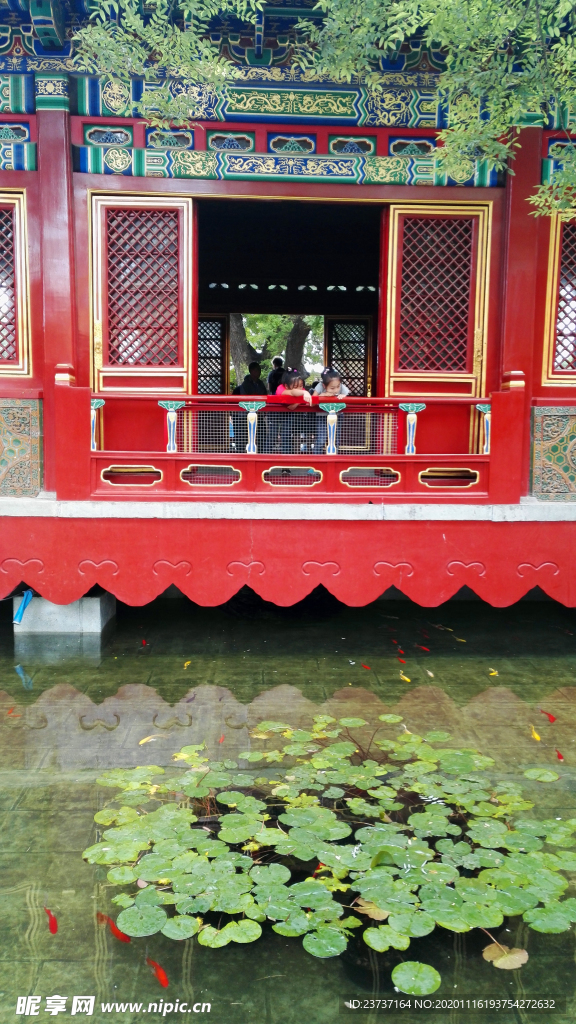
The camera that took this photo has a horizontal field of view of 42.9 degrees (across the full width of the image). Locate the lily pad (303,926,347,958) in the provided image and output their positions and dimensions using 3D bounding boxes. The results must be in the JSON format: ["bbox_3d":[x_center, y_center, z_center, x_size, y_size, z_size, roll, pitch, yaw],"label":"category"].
[{"bbox_3d":[0.131,1.537,2.621,0.157,0.015,0.163,1,6,-3],"label":"lily pad"}]

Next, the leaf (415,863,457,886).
[{"bbox_3d":[0.615,1.473,2.986,0.167,0.020,0.166,1,5,0],"label":"leaf"}]

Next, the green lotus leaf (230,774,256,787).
[{"bbox_3d":[-0.222,1.335,3.658,0.120,0.020,0.133,0,6,-3],"label":"green lotus leaf"}]

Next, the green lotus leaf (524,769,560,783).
[{"bbox_3d":[1.326,1.378,3.835,0.188,0.025,0.171,1,7,-2],"label":"green lotus leaf"}]

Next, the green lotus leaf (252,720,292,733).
[{"bbox_3d":[-0.087,1.292,4.417,0.229,0.025,0.205,1,7,-2],"label":"green lotus leaf"}]

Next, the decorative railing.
[{"bbox_3d":[0.060,-0.560,6.265,3.803,0.929,0.160,1,6,-3],"label":"decorative railing"}]

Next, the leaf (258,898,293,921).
[{"bbox_3d":[-0.021,1.486,2.738,0.131,0.020,0.128,1,5,0],"label":"leaf"}]

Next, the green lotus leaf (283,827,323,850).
[{"bbox_3d":[0.064,1.431,3.214,0.175,0.025,0.179,1,7,-2],"label":"green lotus leaf"}]

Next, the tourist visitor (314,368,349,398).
[{"bbox_3d":[0.394,-0.839,6.800,0.400,1.020,0.460,0,5,-6],"label":"tourist visitor"}]

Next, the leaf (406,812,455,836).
[{"bbox_3d":[0.632,1.386,3.263,0.197,0.020,0.210,2,6,12],"label":"leaf"}]

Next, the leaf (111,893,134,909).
[{"bbox_3d":[-0.606,1.423,2.694,0.086,0.020,0.091,0,6,-13],"label":"leaf"}]

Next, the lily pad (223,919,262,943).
[{"bbox_3d":[-0.163,1.494,2.619,0.139,0.020,0.135,1,5,0],"label":"lily pad"}]

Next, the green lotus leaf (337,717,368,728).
[{"bbox_3d":[0.395,1.269,4.433,0.172,0.020,0.166,1,6,5],"label":"green lotus leaf"}]

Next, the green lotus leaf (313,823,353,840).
[{"bbox_3d":[0.193,1.437,3.332,0.204,0.020,0.208,1,5,0],"label":"green lotus leaf"}]

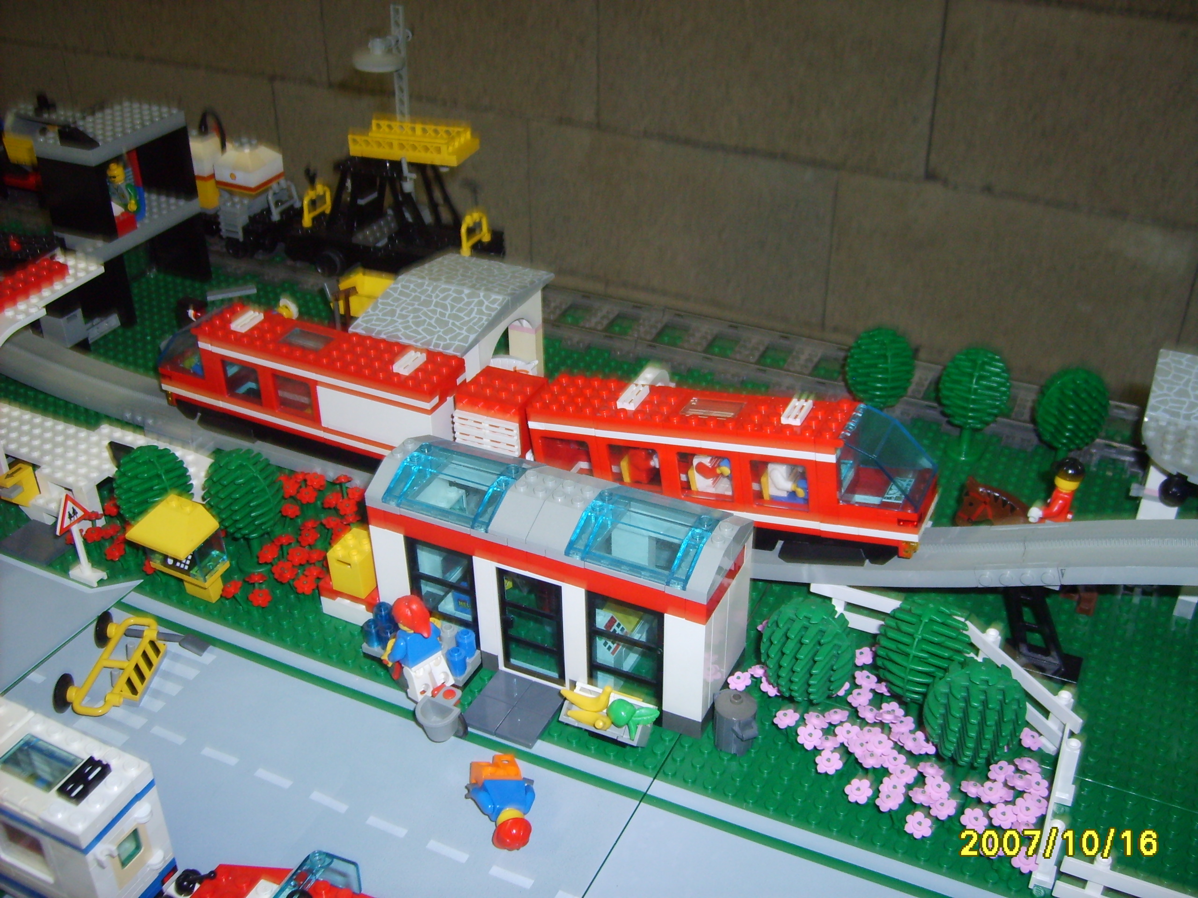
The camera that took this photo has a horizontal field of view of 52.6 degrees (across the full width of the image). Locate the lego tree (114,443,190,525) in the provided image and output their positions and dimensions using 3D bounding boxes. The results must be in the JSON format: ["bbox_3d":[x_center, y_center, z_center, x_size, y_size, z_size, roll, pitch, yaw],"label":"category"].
[{"bbox_3d":[-0.200,0.026,0.547,0.035,0.062,0.035,14,35,21],"label":"lego tree"}]

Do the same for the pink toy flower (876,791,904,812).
[{"bbox_3d":[0.103,0.126,0.431,0.010,0.004,0.009,0,32,35],"label":"pink toy flower"}]

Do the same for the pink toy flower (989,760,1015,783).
[{"bbox_3d":[0.143,0.114,0.430,0.010,0.005,0.010,13,60,21],"label":"pink toy flower"}]

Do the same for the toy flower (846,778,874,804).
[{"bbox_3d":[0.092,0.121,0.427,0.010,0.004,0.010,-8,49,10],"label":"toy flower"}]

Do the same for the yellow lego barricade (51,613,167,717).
[{"bbox_3d":[-0.195,0.087,0.490,0.029,0.016,0.059,3,31,3],"label":"yellow lego barricade"}]

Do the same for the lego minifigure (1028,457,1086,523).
[{"bbox_3d":[0.206,0.027,0.544,0.017,0.042,0.019,7,33,12],"label":"lego minifigure"}]

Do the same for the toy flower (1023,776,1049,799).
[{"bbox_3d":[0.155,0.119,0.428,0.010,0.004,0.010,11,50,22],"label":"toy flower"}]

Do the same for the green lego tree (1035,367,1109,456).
[{"bbox_3d":[0.236,-0.012,0.608,0.035,0.062,0.035,14,35,21],"label":"green lego tree"}]

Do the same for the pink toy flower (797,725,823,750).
[{"bbox_3d":[0.079,0.108,0.452,0.010,0.004,0.009,0,53,0],"label":"pink toy flower"}]

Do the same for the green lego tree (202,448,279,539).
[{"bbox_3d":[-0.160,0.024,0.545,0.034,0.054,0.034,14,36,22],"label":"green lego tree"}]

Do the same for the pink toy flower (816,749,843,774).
[{"bbox_3d":[0.083,0.112,0.435,0.010,0.005,0.010,7,58,12],"label":"pink toy flower"}]

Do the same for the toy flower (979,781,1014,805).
[{"bbox_3d":[0.142,0.124,0.437,0.010,0.004,0.009,0,43,18],"label":"toy flower"}]

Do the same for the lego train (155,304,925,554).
[{"bbox_3d":[-0.044,-0.011,0.565,0.396,0.074,0.036,12,35,24],"label":"lego train"}]

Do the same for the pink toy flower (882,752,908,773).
[{"bbox_3d":[0.106,0.112,0.434,0.010,0.005,0.010,9,59,15],"label":"pink toy flower"}]

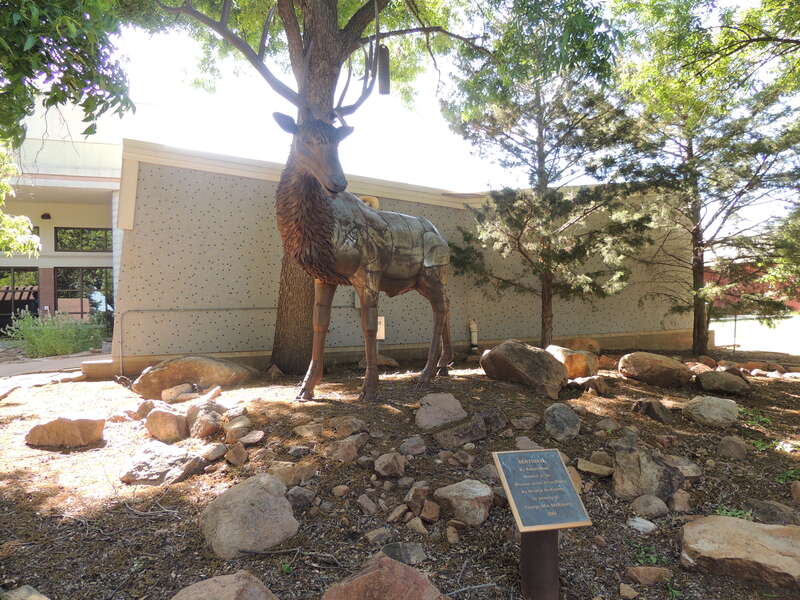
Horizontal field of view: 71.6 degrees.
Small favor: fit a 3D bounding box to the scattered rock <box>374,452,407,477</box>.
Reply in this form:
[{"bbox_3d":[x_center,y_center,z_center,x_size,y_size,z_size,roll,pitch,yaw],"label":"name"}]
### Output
[{"bbox_3d":[-0.062,1.071,3.611,0.208,0.146,0.167,0,0,-1],"label":"scattered rock"}]

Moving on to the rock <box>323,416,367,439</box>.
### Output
[{"bbox_3d":[-0.418,0.960,4.179,0.331,0.140,0.232,0,0,-6],"label":"rock"}]

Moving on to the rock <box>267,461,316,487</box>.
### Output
[{"bbox_3d":[-0.773,1.235,3.950,0.350,0.150,0.240,-1,-2,-11],"label":"rock"}]

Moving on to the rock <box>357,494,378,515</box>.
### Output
[{"bbox_3d":[-0.186,1.170,3.174,0.126,0.105,0.113,0,0,-3],"label":"rock"}]

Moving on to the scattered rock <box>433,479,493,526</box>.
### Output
[{"bbox_3d":[0.398,1.289,3.530,0.370,0.270,0.300,-1,-2,6],"label":"scattered rock"}]

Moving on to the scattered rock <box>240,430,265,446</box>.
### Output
[{"bbox_3d":[-1.128,1.060,4.244,0.184,0.105,0.129,0,0,0],"label":"scattered rock"}]

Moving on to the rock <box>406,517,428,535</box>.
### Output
[{"bbox_3d":[0.102,1.315,3.234,0.128,0.085,0.100,0,0,2],"label":"rock"}]

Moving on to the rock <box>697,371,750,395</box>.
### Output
[{"bbox_3d":[3.529,0.900,6.051,0.589,0.226,0.442,0,0,0],"label":"rock"}]

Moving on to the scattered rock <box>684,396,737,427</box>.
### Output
[{"bbox_3d":[2.752,0.994,4.900,0.460,0.250,0.360,-2,-2,29],"label":"scattered rock"}]

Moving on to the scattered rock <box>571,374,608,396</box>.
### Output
[{"bbox_3d":[1.999,0.902,5.850,0.380,0.200,0.300,-2,-2,19],"label":"scattered rock"}]

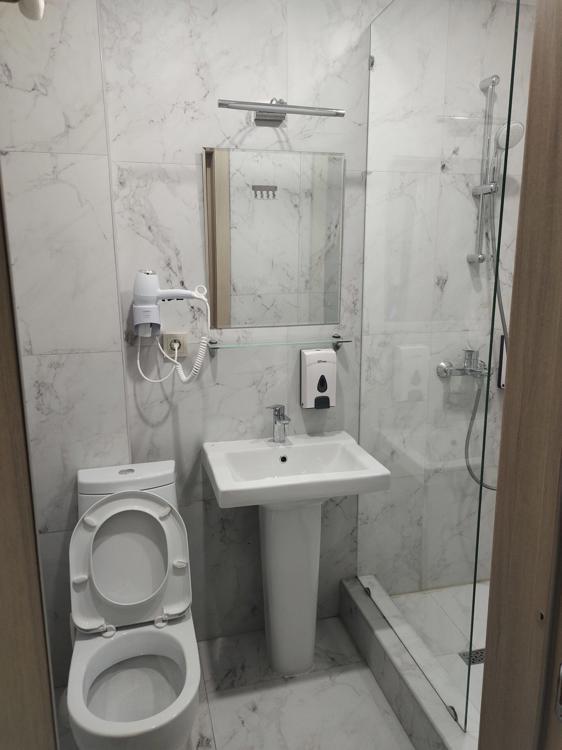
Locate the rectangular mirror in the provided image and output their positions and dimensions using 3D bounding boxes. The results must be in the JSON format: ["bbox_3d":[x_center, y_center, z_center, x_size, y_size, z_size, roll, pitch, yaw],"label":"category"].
[{"bbox_3d":[-0.014,-0.473,1.918,0.495,0.603,0.022,-3,12,-14],"label":"rectangular mirror"}]

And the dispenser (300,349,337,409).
[{"bbox_3d":[0.141,0.018,2.019,0.115,0.218,0.105,-3,12,-14],"label":"dispenser"}]

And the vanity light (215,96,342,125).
[{"bbox_3d":[-0.012,-0.857,1.762,0.410,0.065,0.175,-3,12,-14],"label":"vanity light"}]

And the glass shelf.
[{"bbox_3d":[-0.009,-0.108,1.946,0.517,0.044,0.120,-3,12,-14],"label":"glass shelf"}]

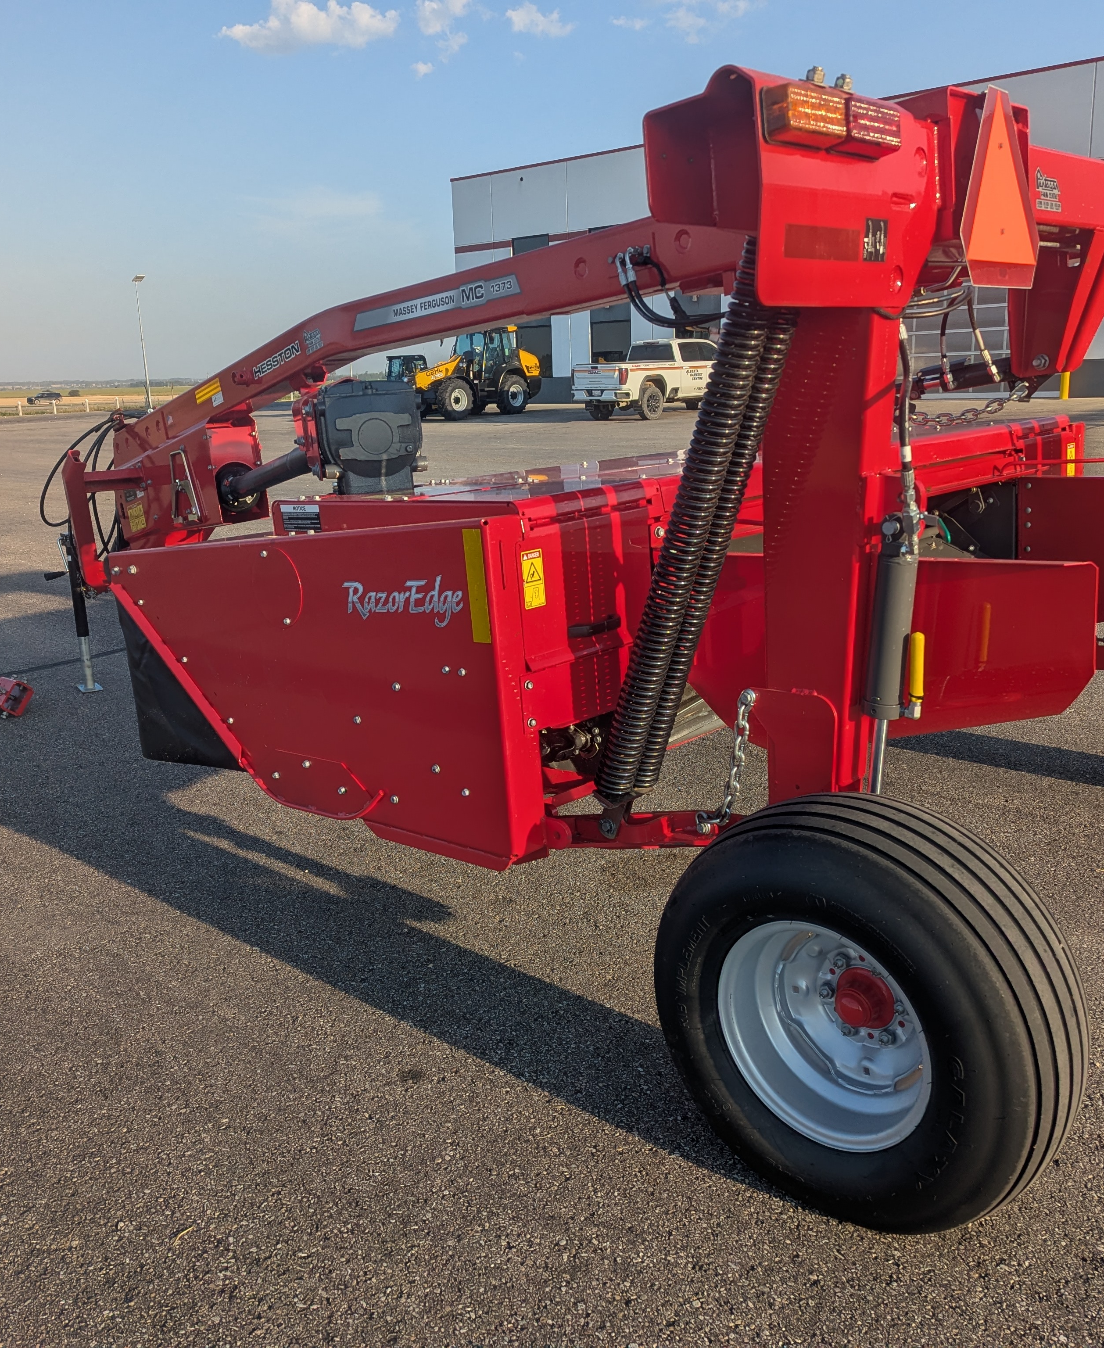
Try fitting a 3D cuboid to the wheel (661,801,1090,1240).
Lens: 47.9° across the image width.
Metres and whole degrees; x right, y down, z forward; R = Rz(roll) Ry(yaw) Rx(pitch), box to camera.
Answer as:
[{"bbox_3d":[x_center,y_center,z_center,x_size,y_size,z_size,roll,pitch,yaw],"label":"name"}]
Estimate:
[{"bbox_3d":[0.554,0.602,2.246,0.787,0.787,0.335,11,19,43],"label":"wheel"}]

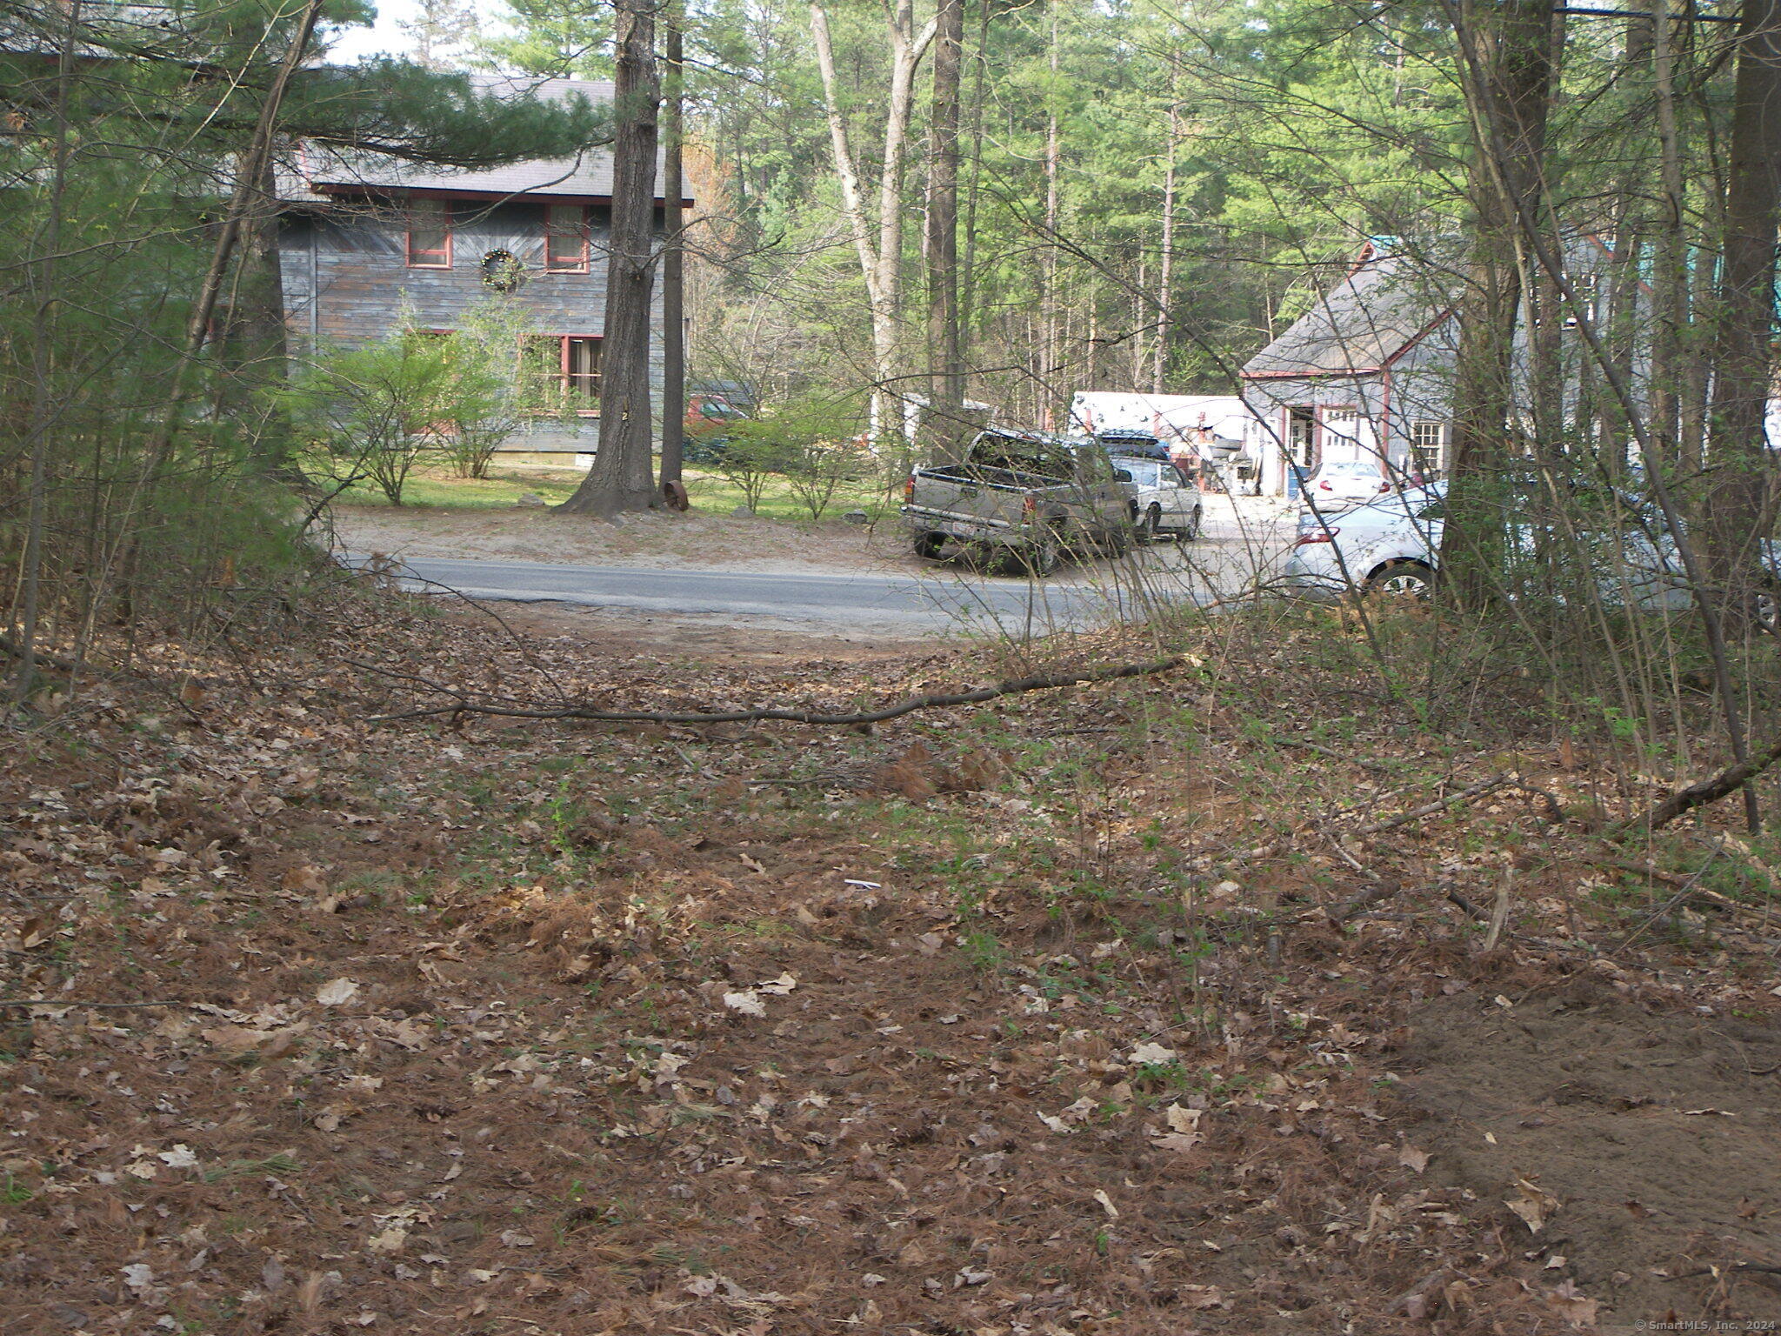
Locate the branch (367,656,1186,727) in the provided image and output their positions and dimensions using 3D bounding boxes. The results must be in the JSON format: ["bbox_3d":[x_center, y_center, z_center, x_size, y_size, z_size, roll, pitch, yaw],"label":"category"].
[{"bbox_3d":[-0.581,0.152,19.485,5.292,0.370,0.875,0,4,-10],"label":"branch"}]

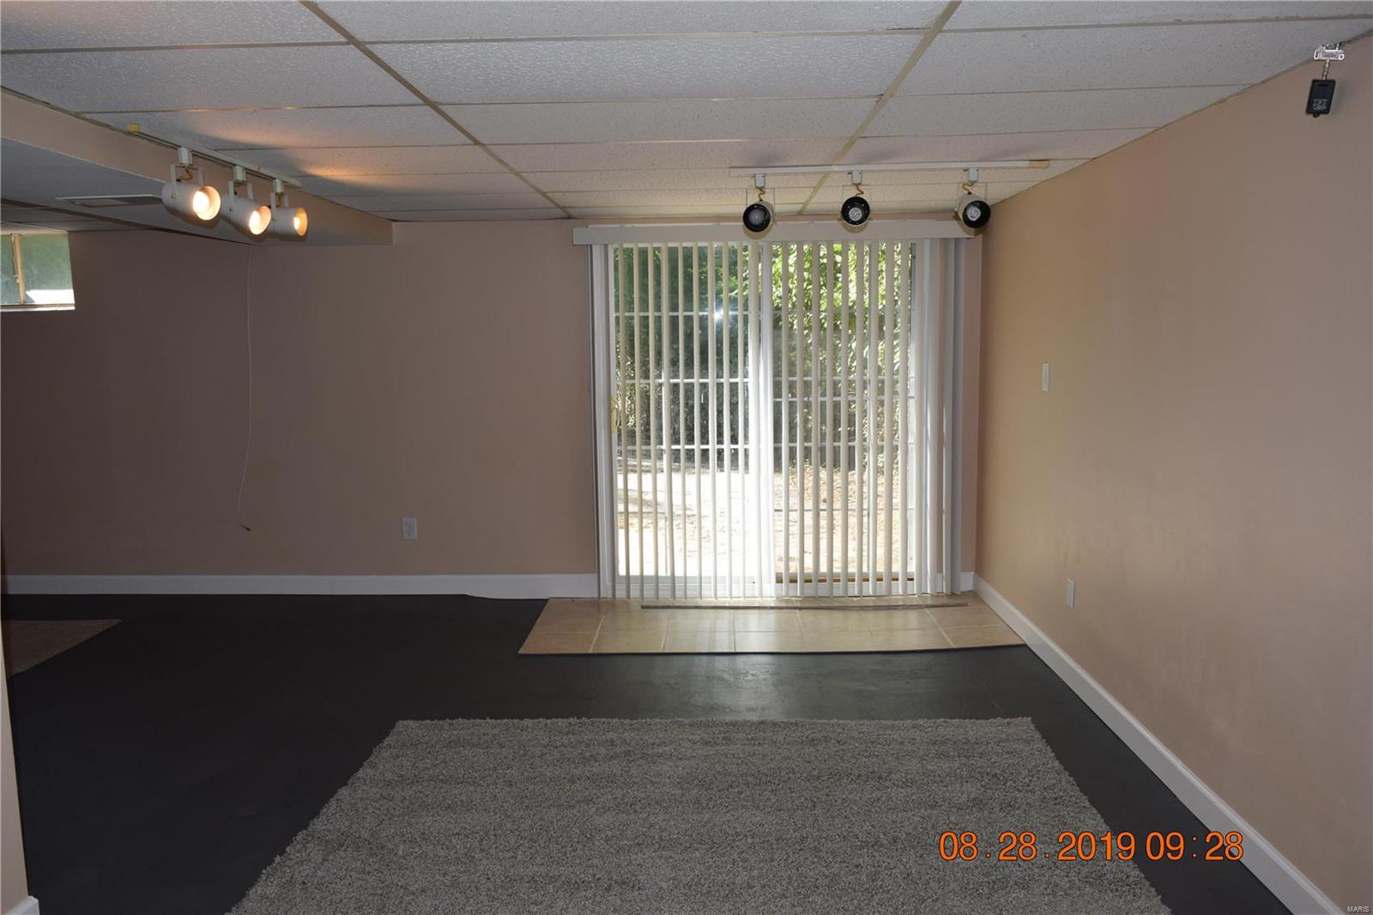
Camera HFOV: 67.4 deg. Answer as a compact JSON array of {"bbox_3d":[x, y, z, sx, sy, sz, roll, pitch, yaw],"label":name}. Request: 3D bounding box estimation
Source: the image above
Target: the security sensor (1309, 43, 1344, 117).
[{"bbox_3d":[1.466,-0.865,2.359,0.068,0.158,0.035,1,7,13],"label":"security sensor"}]

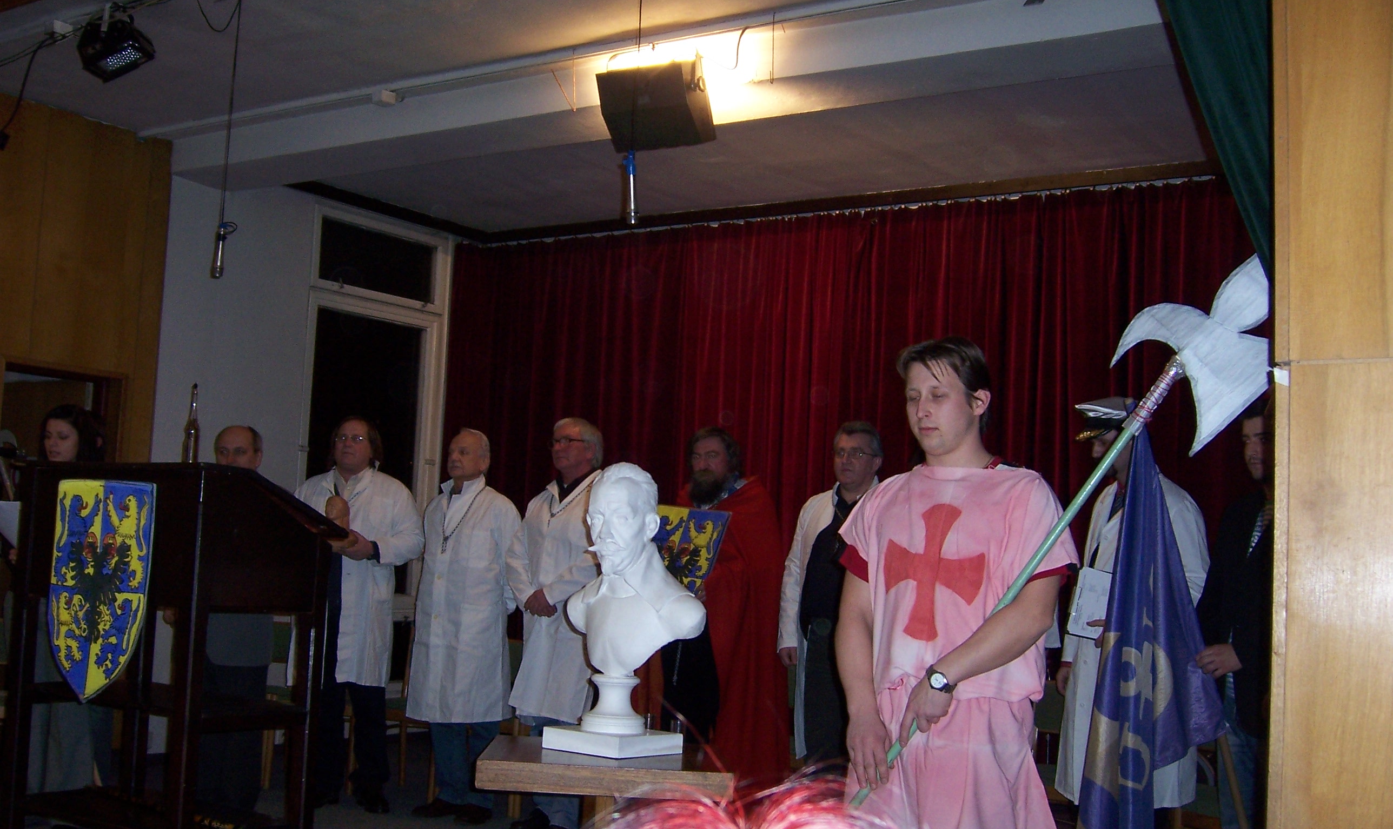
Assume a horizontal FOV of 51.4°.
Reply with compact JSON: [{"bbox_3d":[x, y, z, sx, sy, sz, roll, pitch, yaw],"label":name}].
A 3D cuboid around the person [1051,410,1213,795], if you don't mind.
[{"bbox_3d":[1.521,0.868,5.120,0.440,1.840,0.550,6,-6,-40],"label":"person"}]

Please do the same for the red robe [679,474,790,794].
[{"bbox_3d":[0.064,0.968,5.715,0.620,1.420,0.420,0,-5,32],"label":"red robe"}]

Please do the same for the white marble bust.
[{"bbox_3d":[-0.155,0.394,3.650,0.370,0.530,0.260,-1,-5,33],"label":"white marble bust"}]

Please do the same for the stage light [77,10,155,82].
[{"bbox_3d":[-2.064,-1.310,5.150,0.260,0.160,0.190,5,-42,-31],"label":"stage light"}]

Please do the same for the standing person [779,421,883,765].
[{"bbox_3d":[0.574,0.910,5.416,0.580,1.760,0.380,0,-5,32],"label":"standing person"}]

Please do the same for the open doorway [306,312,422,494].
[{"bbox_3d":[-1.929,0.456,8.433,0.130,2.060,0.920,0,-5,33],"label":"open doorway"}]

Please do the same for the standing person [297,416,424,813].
[{"bbox_3d":[-1.516,0.885,6.500,0.570,1.770,0.430,2,-4,10],"label":"standing person"}]

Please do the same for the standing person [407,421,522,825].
[{"bbox_3d":[-1.042,0.940,6.501,0.540,1.740,0.380,-1,-6,38],"label":"standing person"}]

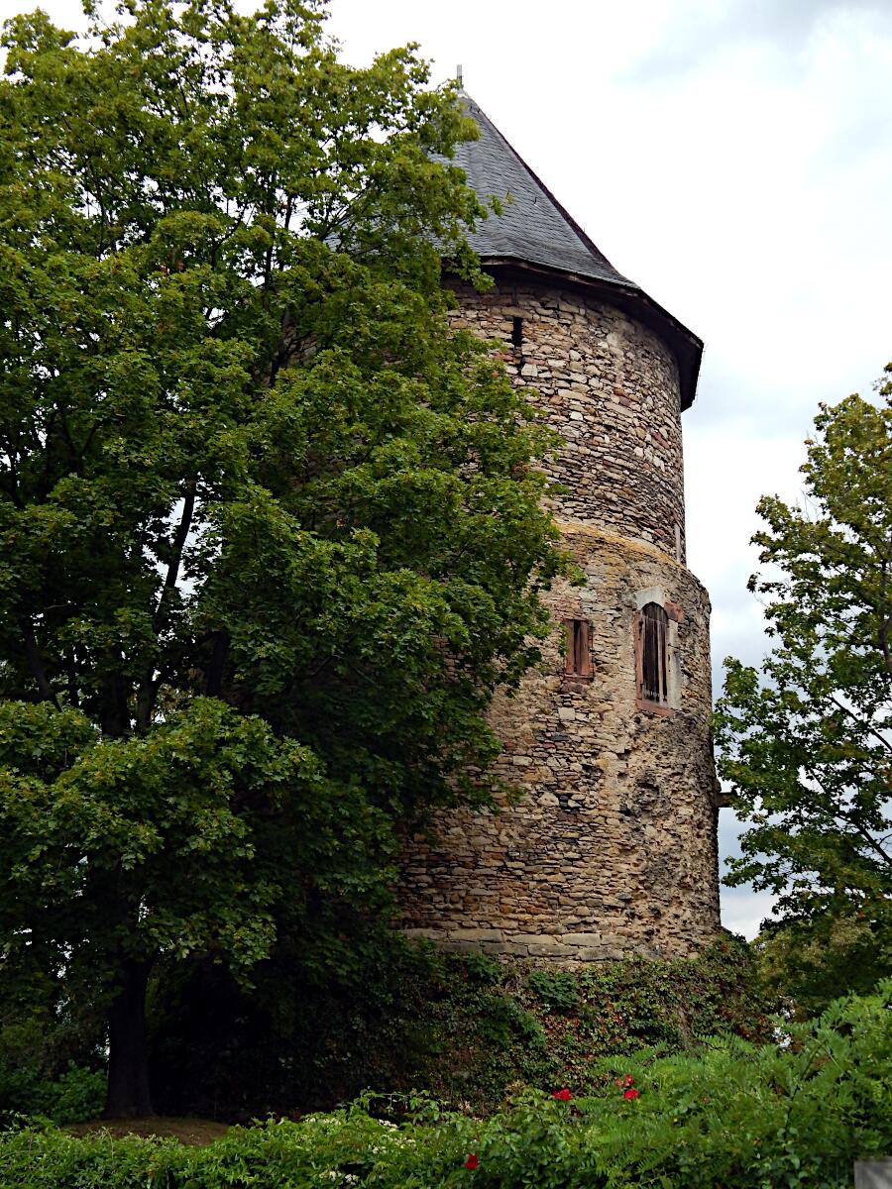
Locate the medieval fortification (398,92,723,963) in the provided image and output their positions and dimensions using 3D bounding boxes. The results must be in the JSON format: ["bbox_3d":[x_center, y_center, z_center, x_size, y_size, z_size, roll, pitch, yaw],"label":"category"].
[{"bbox_3d":[0.173,-1.809,32.599,9.724,18.464,9.724,1,-18,0],"label":"medieval fortification"}]

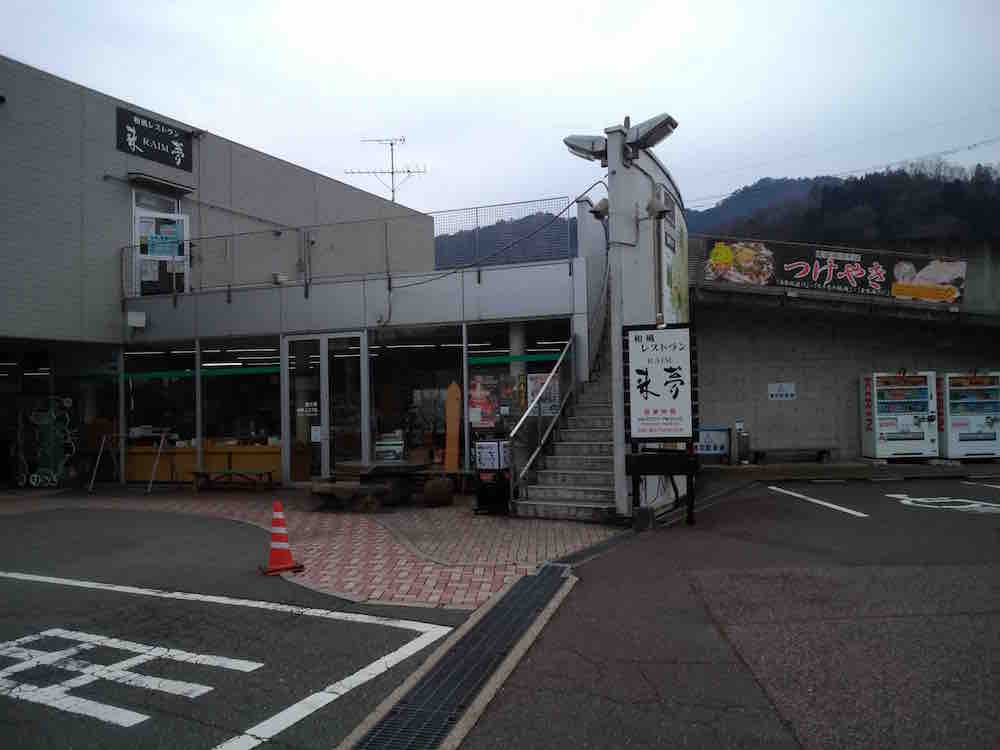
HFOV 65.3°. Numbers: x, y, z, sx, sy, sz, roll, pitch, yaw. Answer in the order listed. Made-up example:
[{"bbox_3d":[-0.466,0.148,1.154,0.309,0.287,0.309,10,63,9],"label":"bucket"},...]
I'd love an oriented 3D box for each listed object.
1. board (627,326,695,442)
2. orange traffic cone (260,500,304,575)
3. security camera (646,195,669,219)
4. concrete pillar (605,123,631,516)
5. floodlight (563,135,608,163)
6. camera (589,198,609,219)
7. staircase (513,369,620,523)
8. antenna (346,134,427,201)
[{"bbox_3d":[2.010,0.094,9.750,0.800,1.400,0.090,-2,-1,22],"label":"board"},{"bbox_3d":[-2.156,1.568,7.657,0.380,0.700,0.380,0,-2,-39],"label":"orange traffic cone"},{"bbox_3d":[2.205,-2.344,10.850,0.320,0.300,0.280,-2,-1,22],"label":"security camera"},{"bbox_3d":[1.611,-0.690,10.292,0.190,5.063,0.270,-2,-1,22],"label":"concrete pillar"},{"bbox_3d":[1.153,-3.020,10.400,0.640,0.200,0.280,19,6,21],"label":"floodlight"},{"bbox_3d":[1.411,-2.330,10.950,0.320,0.300,0.280,-2,-1,22],"label":"camera"},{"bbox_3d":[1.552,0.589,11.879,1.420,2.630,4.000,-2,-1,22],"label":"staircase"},{"bbox_3d":[-4.116,-7.303,28.471,3.000,2.750,1.400,-1,-1,0],"label":"antenna"}]

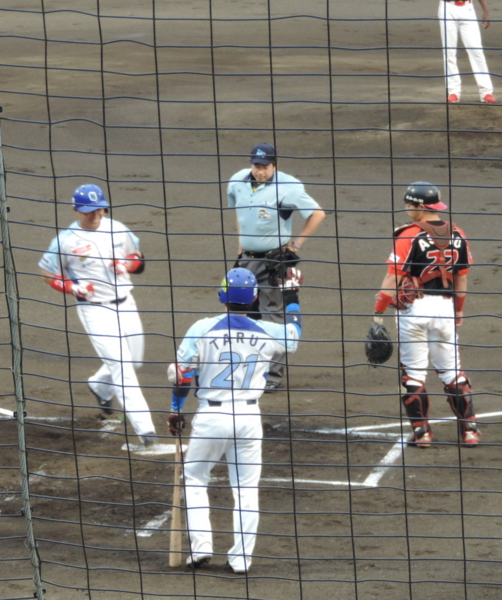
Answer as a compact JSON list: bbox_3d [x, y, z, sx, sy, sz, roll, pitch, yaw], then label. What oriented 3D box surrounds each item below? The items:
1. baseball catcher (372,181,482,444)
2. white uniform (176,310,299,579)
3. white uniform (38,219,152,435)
[{"bbox_3d":[1.162,0.080,28.253,0.700,1.740,0.500,-1,9,-8],"label":"baseball catcher"},{"bbox_3d":[-0.080,0.770,24.377,0.700,1.460,0.450,0,9,-2],"label":"white uniform"},{"bbox_3d":[-1.006,0.178,28.165,0.660,1.420,0.620,-3,10,-24],"label":"white uniform"}]

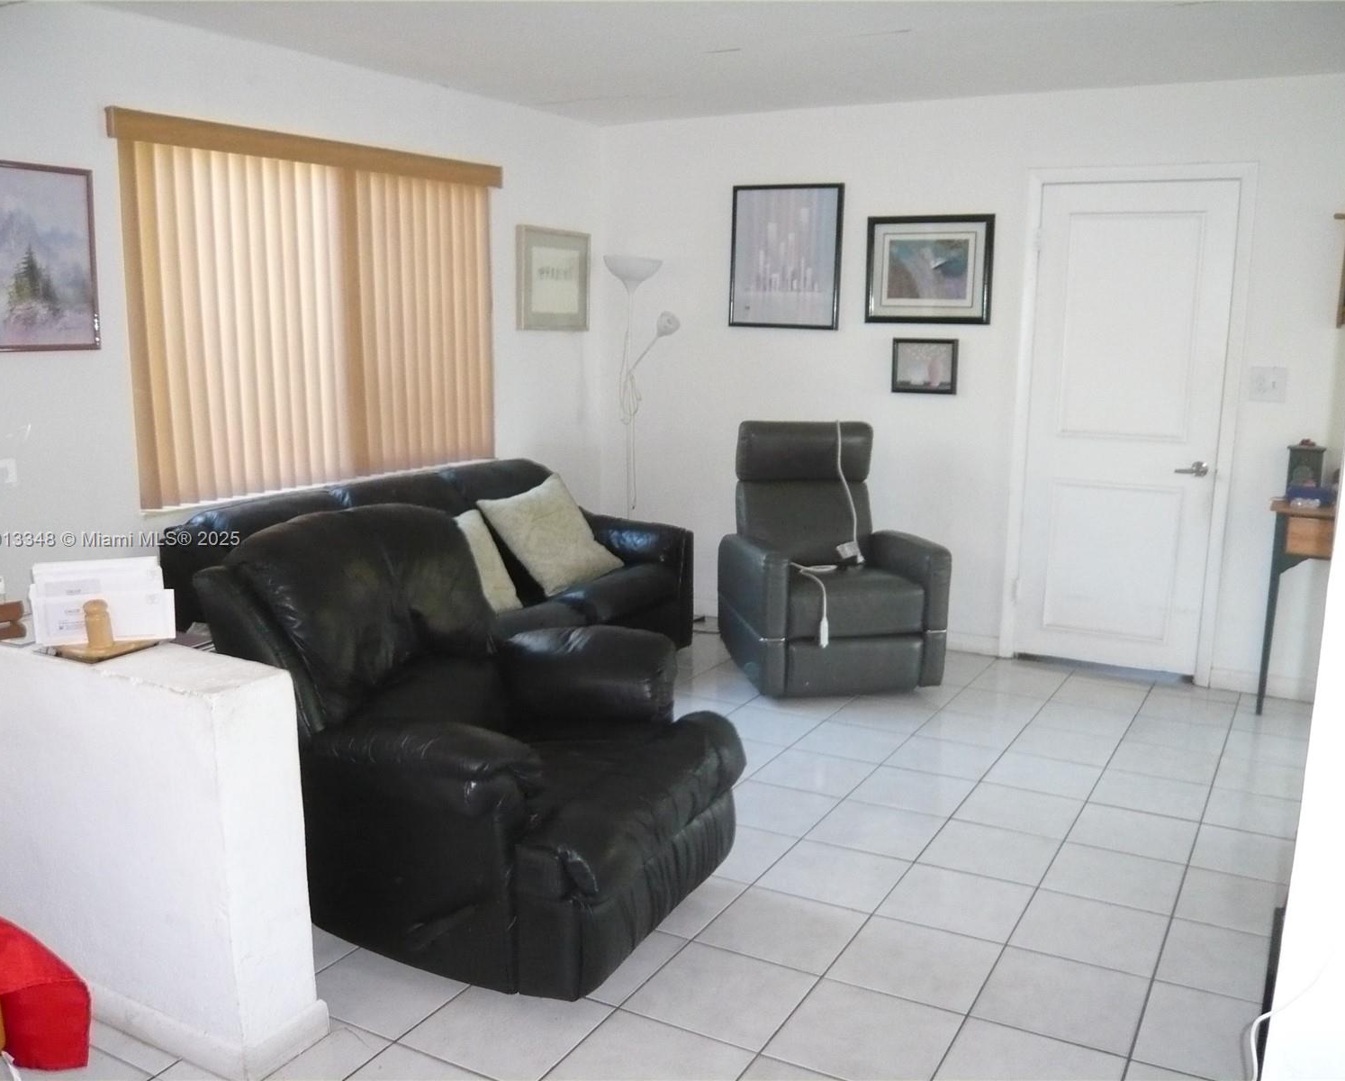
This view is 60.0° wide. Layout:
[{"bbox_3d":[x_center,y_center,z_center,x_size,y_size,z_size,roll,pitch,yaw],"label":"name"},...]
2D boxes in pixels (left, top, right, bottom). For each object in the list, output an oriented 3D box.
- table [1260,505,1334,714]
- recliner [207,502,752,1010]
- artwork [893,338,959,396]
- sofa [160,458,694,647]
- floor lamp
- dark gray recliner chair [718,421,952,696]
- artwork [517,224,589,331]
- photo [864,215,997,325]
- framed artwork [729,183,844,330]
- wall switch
[{"bbox_3d":[2.604,0.274,4.364,0.700,0.820,0.300,6,11,29],"label":"table"},{"bbox_3d":[-0.496,0.416,3.071,1.190,0.980,0.890,6,11,29],"label":"recliner"},{"bbox_3d":[1.123,-0.774,5.182,0.297,0.241,0.020,6,11,29],"label":"artwork"},{"bbox_3d":[-0.766,0.189,4.616,0.800,0.900,2.270,6,11,29],"label":"sofa"},{"bbox_3d":[-0.148,-0.460,5.700,0.370,1.810,0.280,6,11,29],"label":"floor lamp"},{"bbox_3d":[0.652,0.046,4.976,0.765,1.060,0.840,-2,10,-9],"label":"dark gray recliner chair"},{"bbox_3d":[-0.565,-1.244,5.596,0.035,0.470,0.552,6,11,29],"label":"artwork"},{"bbox_3d":[1.123,-1.184,5.108,0.566,0.462,0.025,6,11,29],"label":"photo"},{"bbox_3d":[0.527,-1.319,5.428,0.564,0.652,0.025,6,11,29],"label":"framed artwork"},{"bbox_3d":[2.315,-0.605,4.529,0.127,0.133,0.012,6,11,29],"label":"wall switch"}]

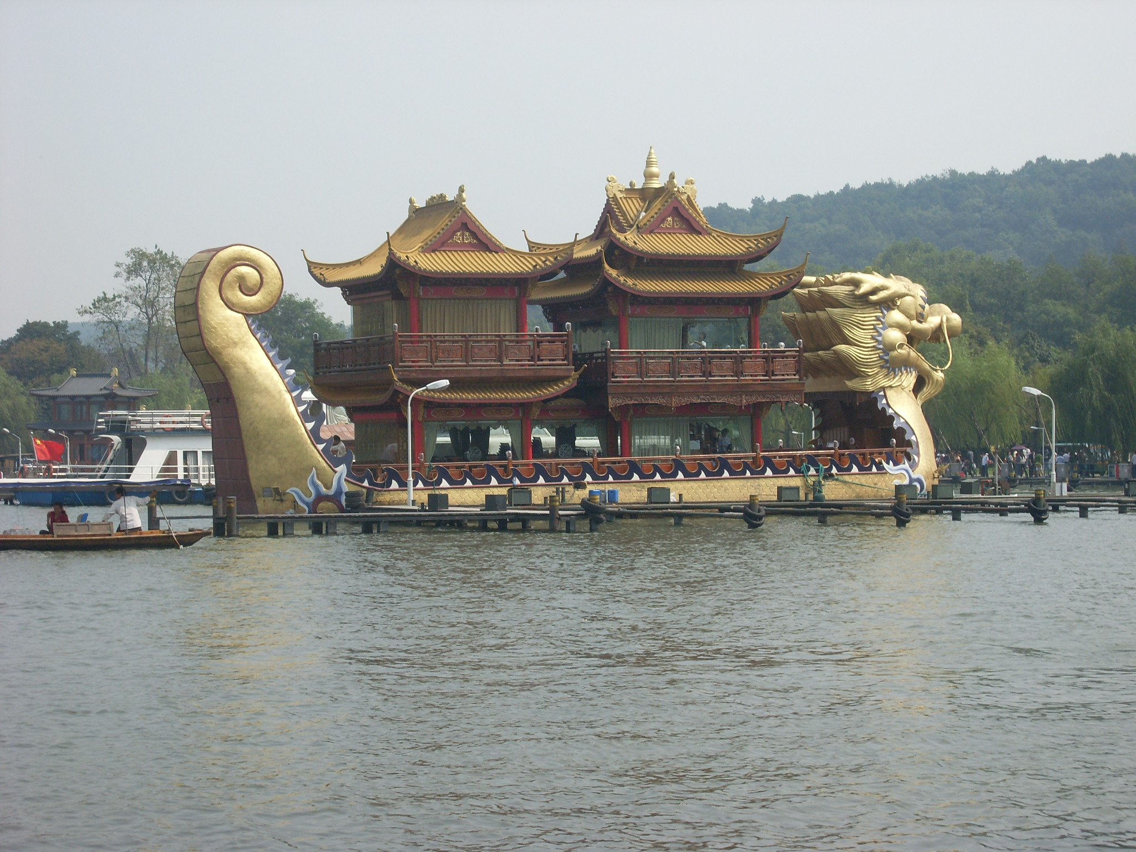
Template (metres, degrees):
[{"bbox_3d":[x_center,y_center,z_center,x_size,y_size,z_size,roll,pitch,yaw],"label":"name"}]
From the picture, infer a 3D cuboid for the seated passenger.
[{"bbox_3d":[-9.840,1.850,51.000,0.600,0.800,0.500,1,-1,-41],"label":"seated passenger"}]

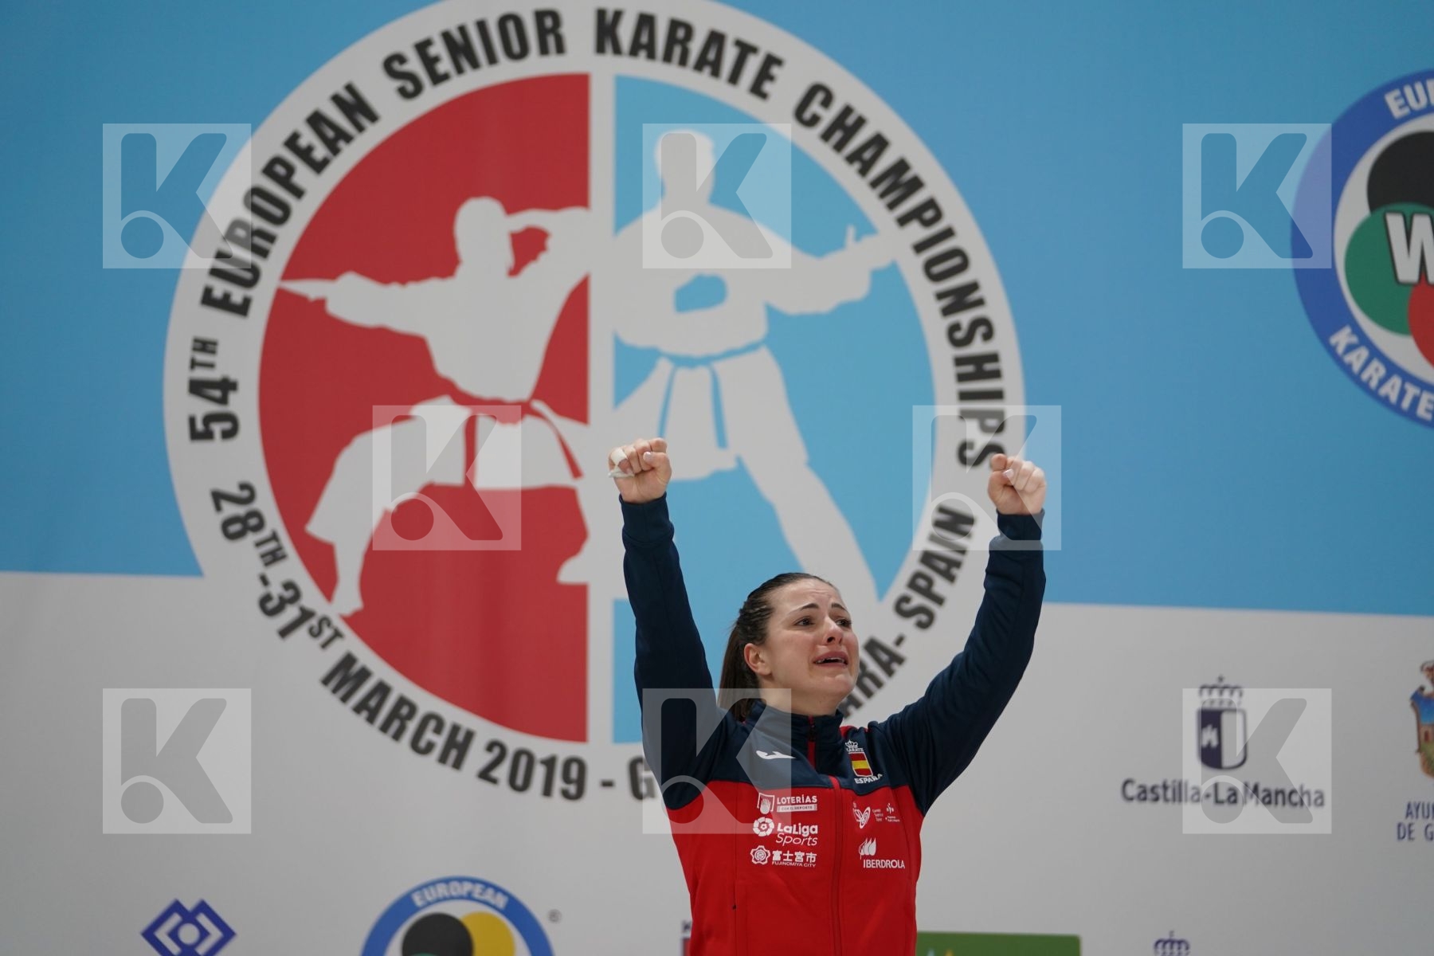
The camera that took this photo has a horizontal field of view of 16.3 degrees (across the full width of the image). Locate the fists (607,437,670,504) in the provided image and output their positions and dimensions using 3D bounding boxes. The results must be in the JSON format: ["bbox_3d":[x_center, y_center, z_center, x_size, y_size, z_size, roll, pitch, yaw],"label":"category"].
[{"bbox_3d":[-0.112,-0.011,7.350,0.090,0.095,0.075,0,-8,0],"label":"fists"}]

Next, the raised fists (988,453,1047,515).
[{"bbox_3d":[0.458,0.009,7.650,0.088,0.096,0.080,1,-5,5],"label":"raised fists"}]

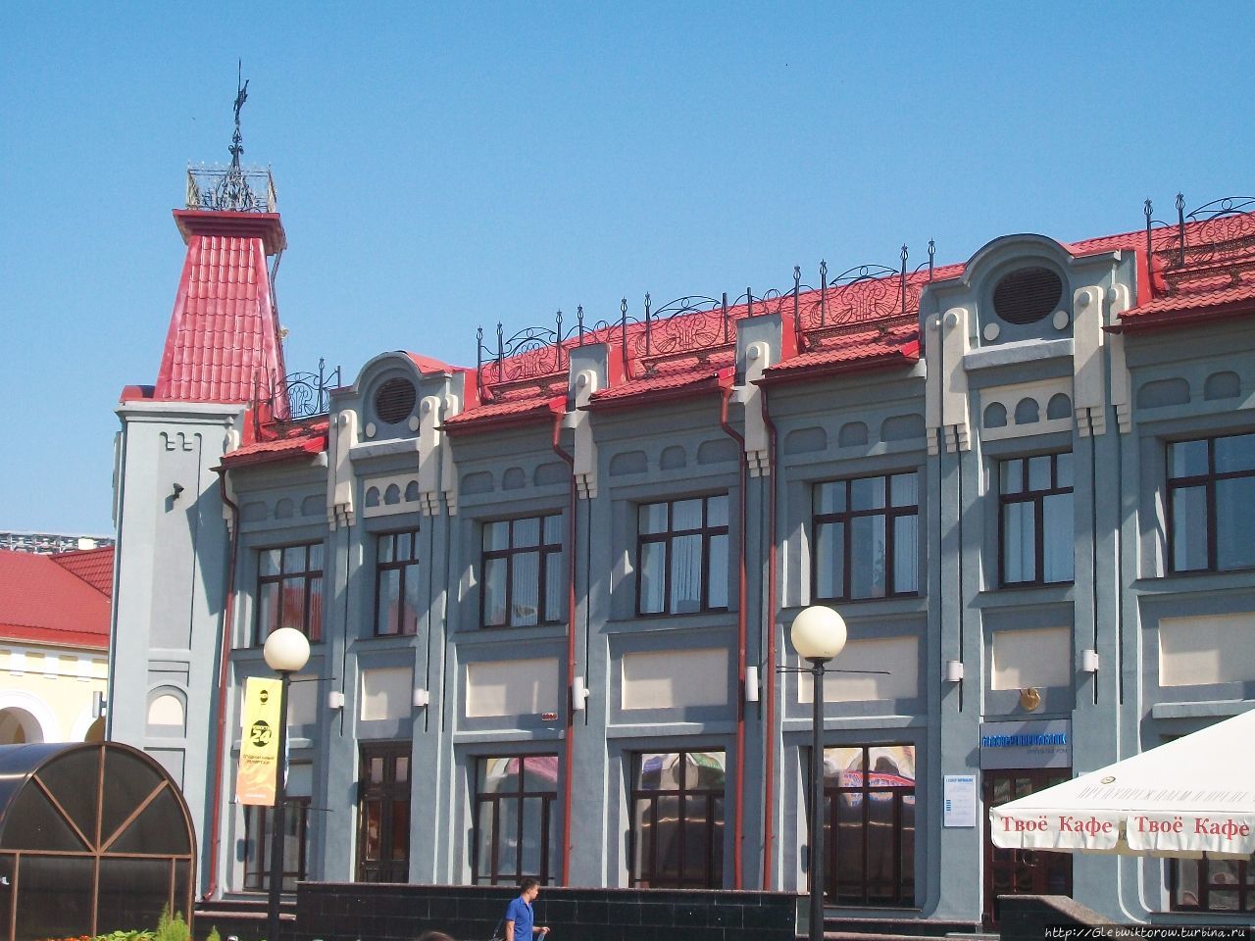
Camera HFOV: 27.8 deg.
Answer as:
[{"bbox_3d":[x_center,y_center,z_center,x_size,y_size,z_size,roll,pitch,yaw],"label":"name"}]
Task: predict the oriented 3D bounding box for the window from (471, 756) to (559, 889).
[{"bbox_3d":[-1.700,5.672,40.620,2.115,2.248,0.150,-7,-13,42],"label":"window"}]

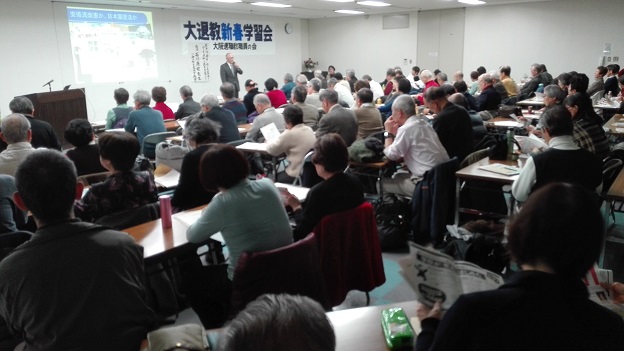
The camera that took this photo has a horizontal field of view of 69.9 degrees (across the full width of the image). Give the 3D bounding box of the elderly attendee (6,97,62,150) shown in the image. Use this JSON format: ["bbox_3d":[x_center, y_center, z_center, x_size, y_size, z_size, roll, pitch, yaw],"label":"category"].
[{"bbox_3d":[-3.156,-0.265,5.011,0.500,1.239,0.780,-11,18,-32],"label":"elderly attendee"}]

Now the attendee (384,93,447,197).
[{"bbox_3d":[0.834,-0.041,3.917,0.850,1.259,0.500,11,19,36],"label":"attendee"}]

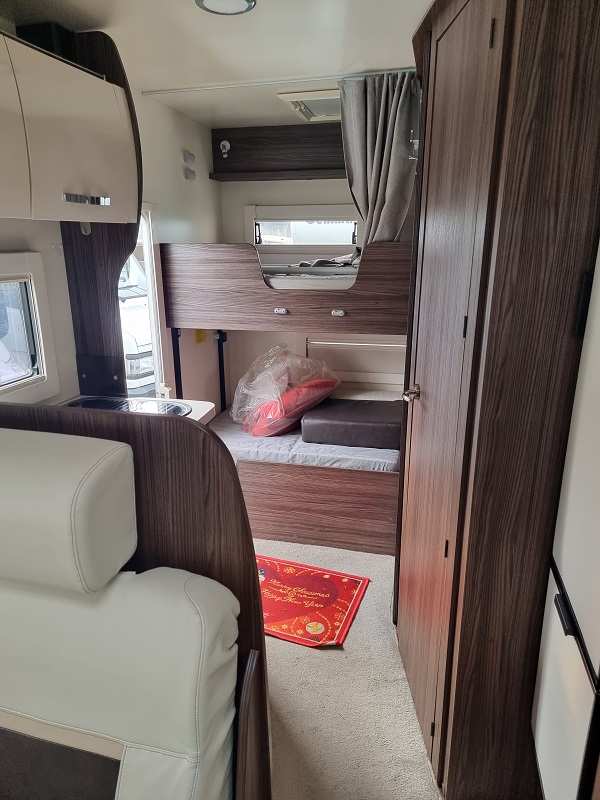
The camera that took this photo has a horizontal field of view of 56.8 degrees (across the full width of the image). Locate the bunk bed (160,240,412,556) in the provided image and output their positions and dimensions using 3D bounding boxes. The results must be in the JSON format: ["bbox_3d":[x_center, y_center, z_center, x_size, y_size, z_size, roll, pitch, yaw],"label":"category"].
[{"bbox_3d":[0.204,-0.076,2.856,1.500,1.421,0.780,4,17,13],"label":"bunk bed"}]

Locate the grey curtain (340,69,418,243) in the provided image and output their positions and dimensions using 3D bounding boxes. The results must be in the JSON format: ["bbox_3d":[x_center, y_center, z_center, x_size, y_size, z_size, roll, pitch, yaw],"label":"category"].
[{"bbox_3d":[0.308,-0.904,2.191,0.310,0.660,0.130,4,17,13],"label":"grey curtain"}]

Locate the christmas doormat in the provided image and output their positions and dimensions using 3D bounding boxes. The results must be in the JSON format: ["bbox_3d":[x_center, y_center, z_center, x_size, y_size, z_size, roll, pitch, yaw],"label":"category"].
[{"bbox_3d":[-0.126,0.807,2.360,0.740,0.015,0.480,6,18,21],"label":"christmas doormat"}]

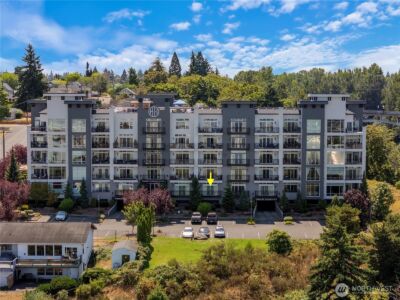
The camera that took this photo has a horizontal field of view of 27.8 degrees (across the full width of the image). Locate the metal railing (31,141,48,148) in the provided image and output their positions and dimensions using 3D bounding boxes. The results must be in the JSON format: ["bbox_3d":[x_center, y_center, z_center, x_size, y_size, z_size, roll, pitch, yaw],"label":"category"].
[{"bbox_3d":[-31.548,-1.022,159.000,3.400,1.150,0.150,0,5,0],"label":"metal railing"}]

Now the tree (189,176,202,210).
[{"bbox_3d":[-0.875,8.566,157.340,2.500,6.880,2.500,0,6,0],"label":"tree"}]

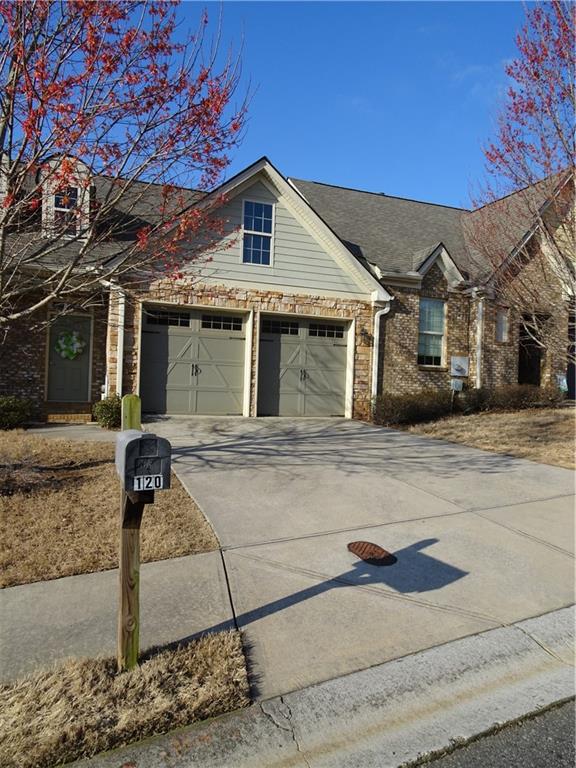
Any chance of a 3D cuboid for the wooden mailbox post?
[{"bbox_3d":[-0.740,0.765,2.585,0.195,1.395,0.620,2,-1,-24],"label":"wooden mailbox post"}]

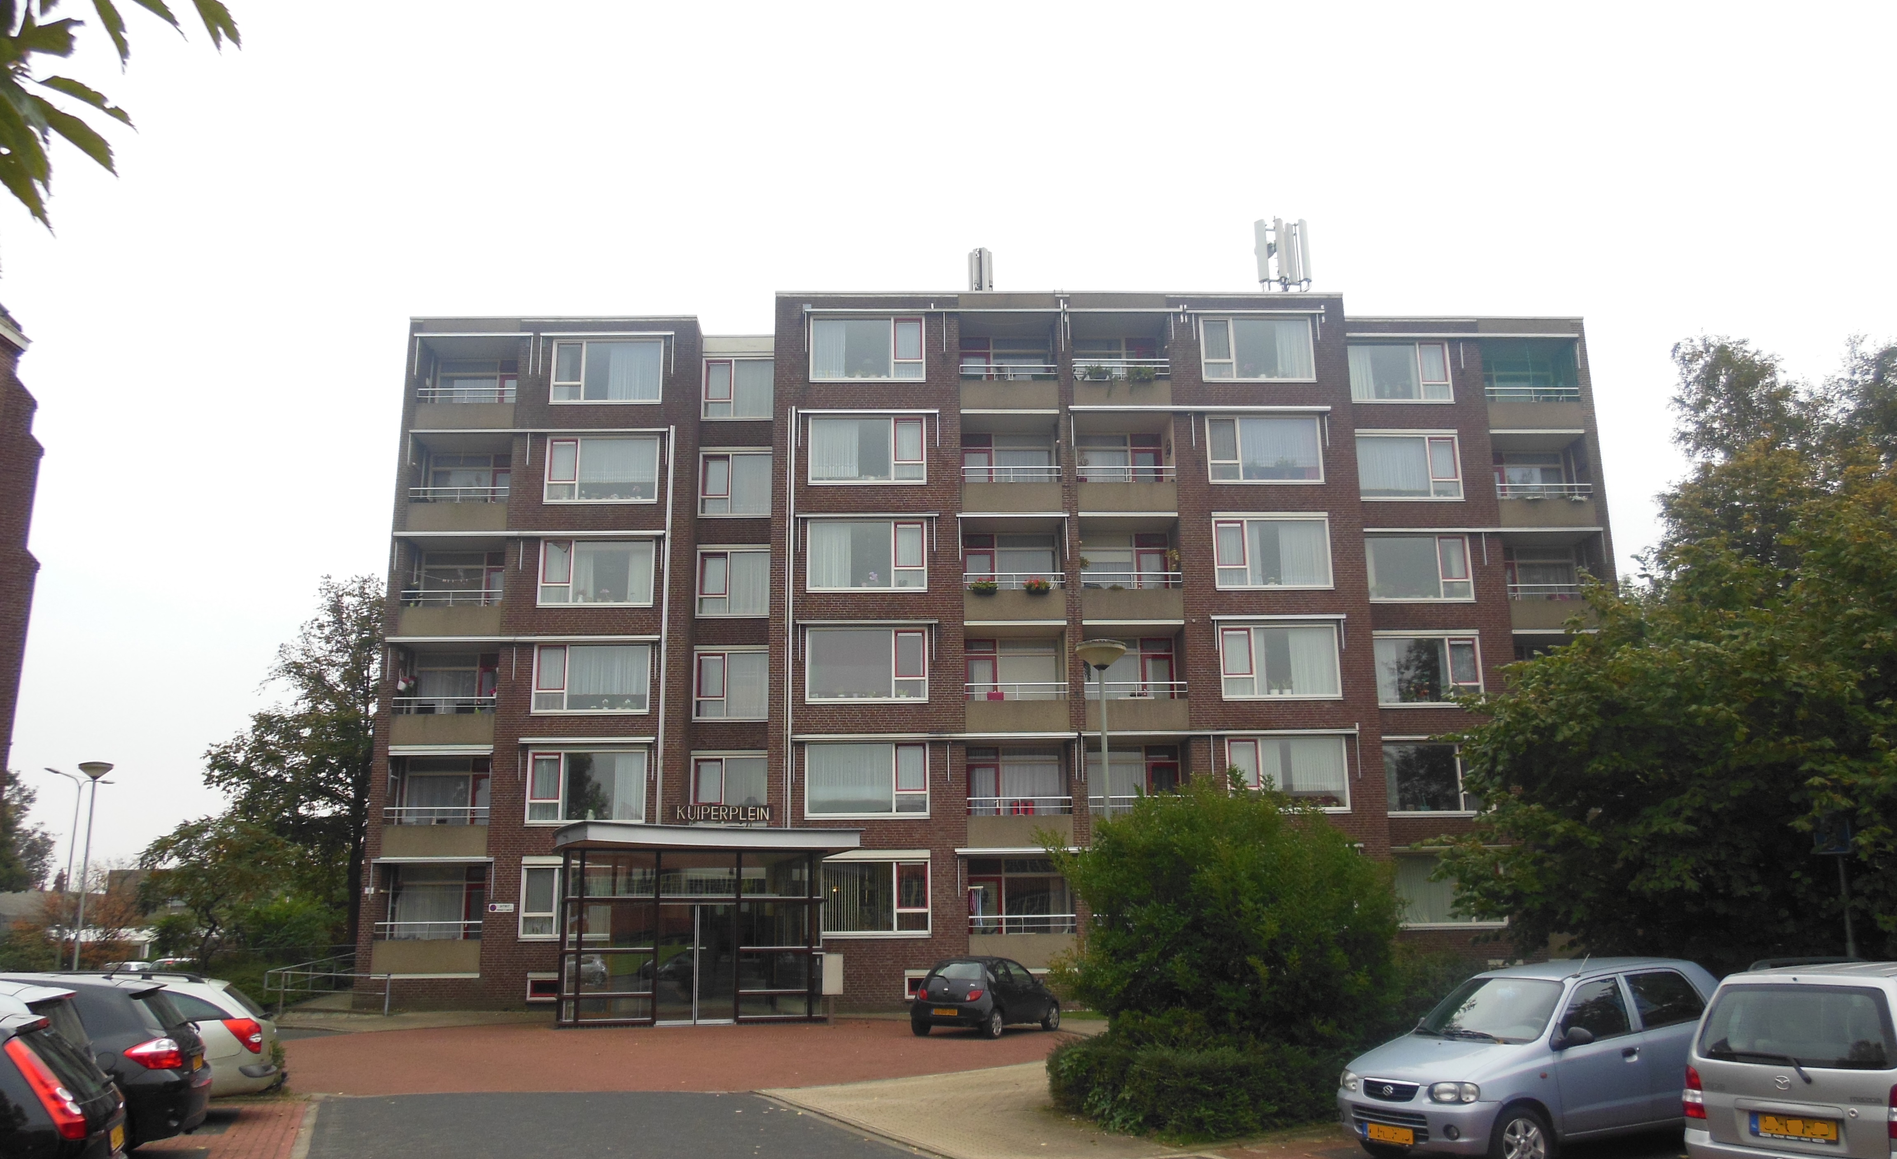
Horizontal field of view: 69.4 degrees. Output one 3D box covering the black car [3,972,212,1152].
[{"bbox_3d":[-8.508,4.133,11.359,4.200,1.500,1.760,4,-15,-20],"label":"black car"}]

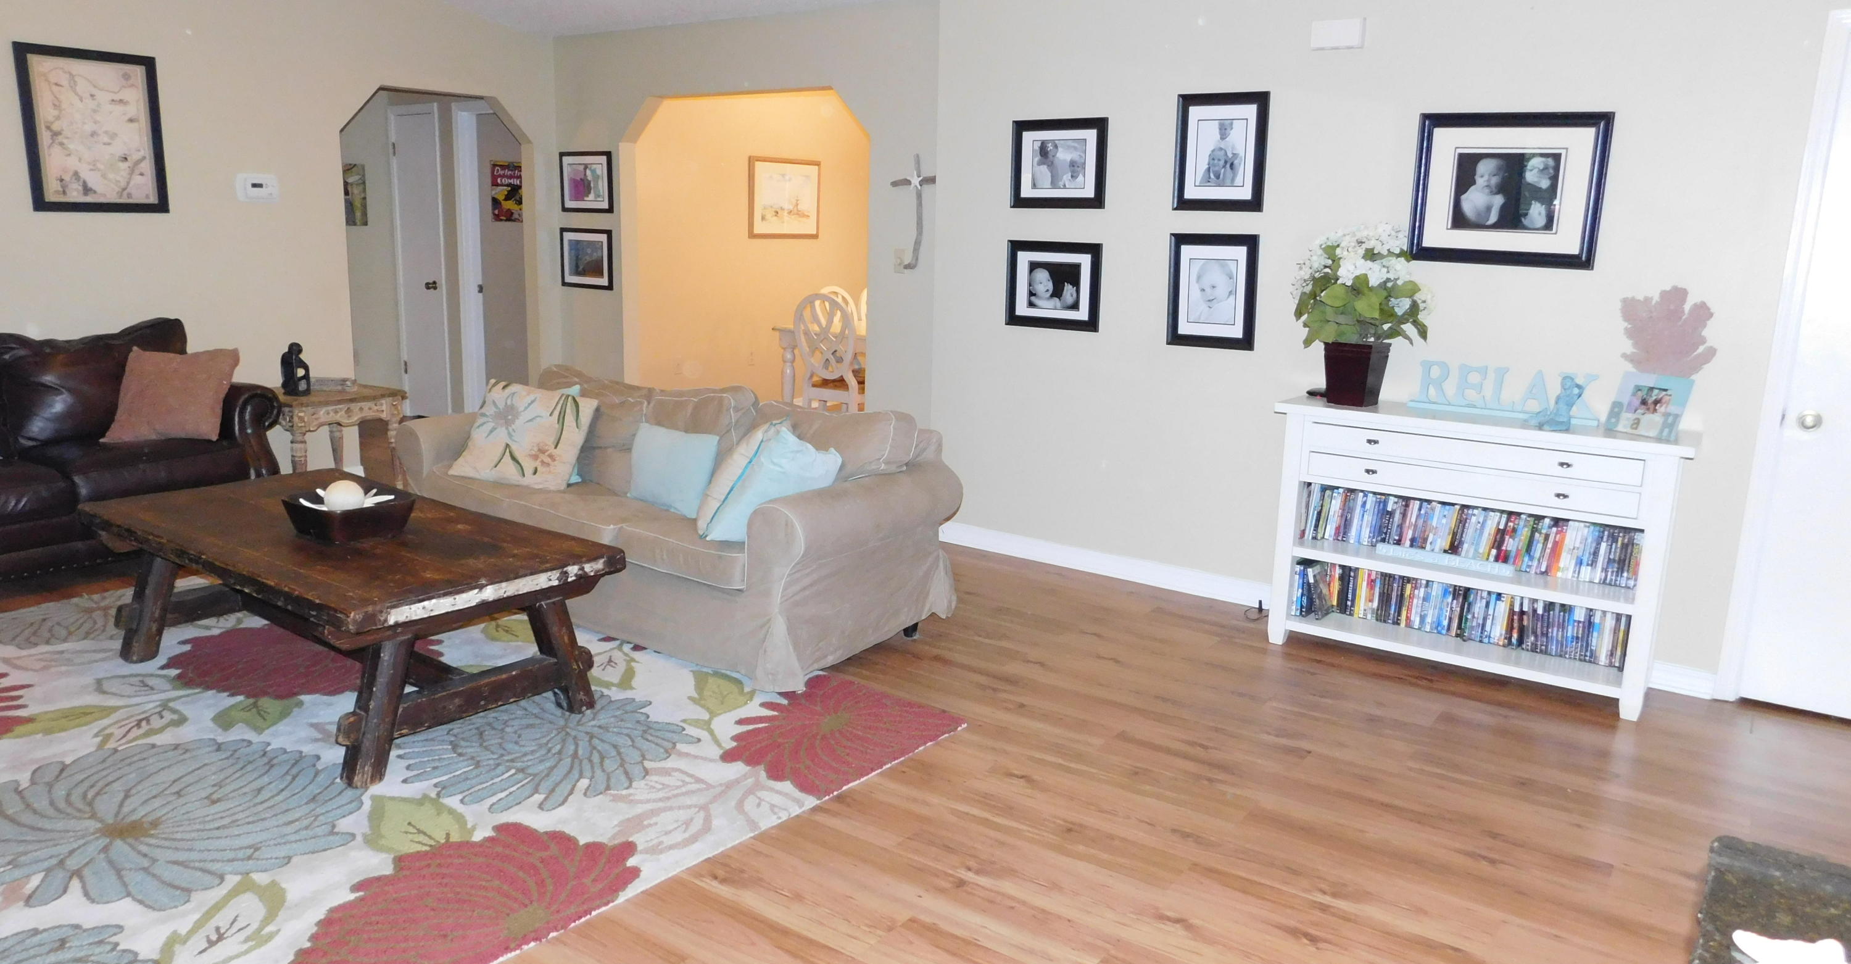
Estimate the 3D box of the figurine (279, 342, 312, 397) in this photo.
[{"bbox_3d":[-3.063,-0.554,5.976,0.138,0.256,0.110,0,12,-7],"label":"figurine"}]

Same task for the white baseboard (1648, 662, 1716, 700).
[{"bbox_3d":[2.461,0.647,3.997,0.185,0.098,0.016,10,14,35],"label":"white baseboard"}]

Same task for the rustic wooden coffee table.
[{"bbox_3d":[-1.767,0.381,3.753,1.650,0.505,0.810,10,15,37],"label":"rustic wooden coffee table"}]

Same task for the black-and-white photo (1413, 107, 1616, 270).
[{"bbox_3d":[1.957,-0.984,4.145,0.596,0.496,0.028,10,15,36],"label":"black-and-white photo"}]

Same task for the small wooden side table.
[{"bbox_3d":[-2.991,-0.155,6.111,0.595,0.576,0.590,10,15,36],"label":"small wooden side table"}]

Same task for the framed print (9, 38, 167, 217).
[{"bbox_3d":[-3.514,-1.482,5.223,0.028,0.664,0.532,10,14,35],"label":"framed print"}]

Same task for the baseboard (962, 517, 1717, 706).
[{"bbox_3d":[1.323,0.448,4.906,3.110,0.100,0.017,10,15,36],"label":"baseboard"}]

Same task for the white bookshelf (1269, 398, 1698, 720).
[{"bbox_3d":[1.846,0.212,4.201,1.271,0.876,0.405,10,15,36],"label":"white bookshelf"}]

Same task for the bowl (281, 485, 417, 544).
[{"bbox_3d":[-1.739,0.104,3.719,0.250,0.100,0.260,10,15,36],"label":"bowl"}]

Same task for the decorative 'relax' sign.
[{"bbox_3d":[1.915,-0.298,4.064,0.590,0.165,0.050,10,14,35],"label":"decorative 'relax' sign"}]

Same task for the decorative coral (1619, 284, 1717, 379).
[{"bbox_3d":[2.303,-0.392,3.833,0.268,0.430,0.060,10,14,35],"label":"decorative coral"}]

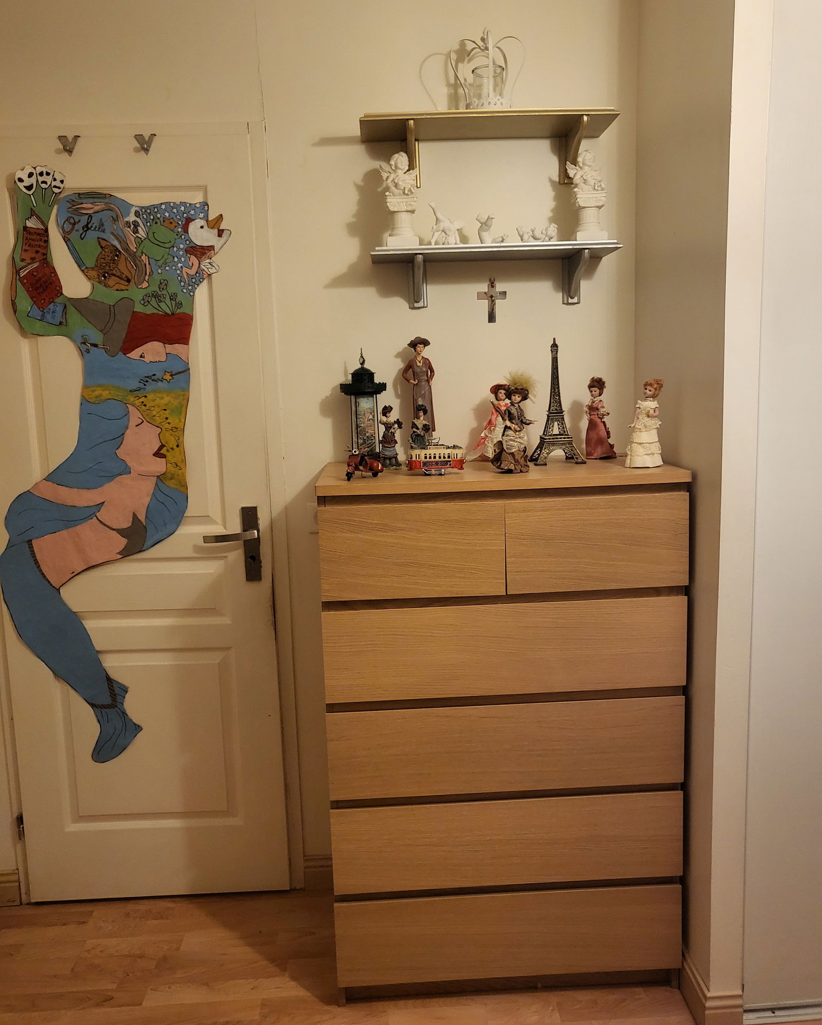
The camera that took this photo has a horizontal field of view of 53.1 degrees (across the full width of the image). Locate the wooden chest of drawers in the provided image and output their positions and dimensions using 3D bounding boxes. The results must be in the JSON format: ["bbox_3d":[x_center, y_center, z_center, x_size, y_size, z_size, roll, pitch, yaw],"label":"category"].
[{"bbox_3d":[0.207,0.499,2.070,0.800,1.228,0.483,-2,8,-2],"label":"wooden chest of drawers"}]

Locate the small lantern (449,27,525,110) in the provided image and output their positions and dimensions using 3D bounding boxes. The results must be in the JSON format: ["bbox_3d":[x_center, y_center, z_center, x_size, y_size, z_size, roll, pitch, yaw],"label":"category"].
[{"bbox_3d":[0.187,-1.062,1.994,0.185,0.207,0.178,-2,8,-2],"label":"small lantern"}]

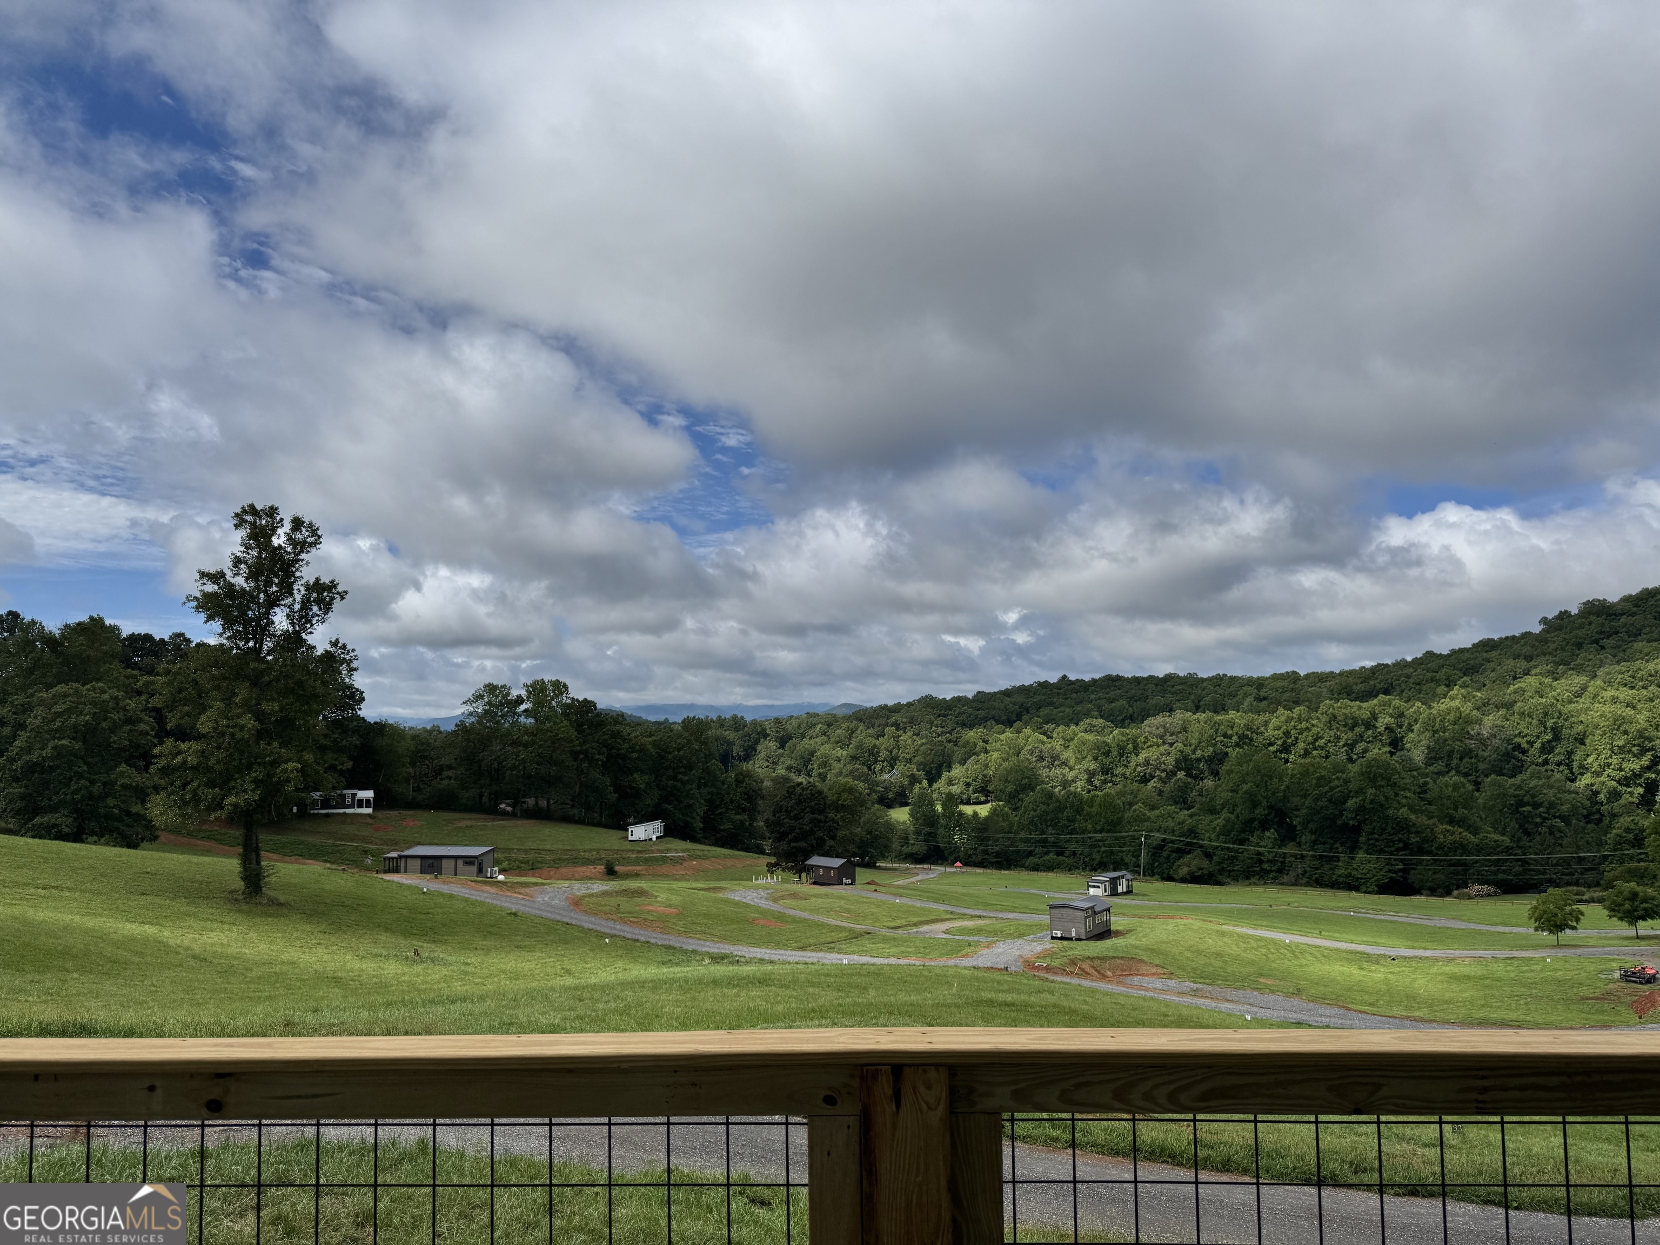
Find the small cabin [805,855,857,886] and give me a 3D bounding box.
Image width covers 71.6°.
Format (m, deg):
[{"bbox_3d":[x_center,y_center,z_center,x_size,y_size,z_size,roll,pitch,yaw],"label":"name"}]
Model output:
[{"bbox_3d":[0.099,38.036,176.000,6.300,3.750,3.800,-4,-7,42],"label":"small cabin"}]

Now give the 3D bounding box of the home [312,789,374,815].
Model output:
[{"bbox_3d":[-84.575,31.166,200.000,9.700,3.750,3.600,2,-5,-25],"label":"home"}]

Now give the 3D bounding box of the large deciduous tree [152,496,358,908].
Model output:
[{"bbox_3d":[-33.019,4.559,66.000,11.000,22.500,10.600,2,-5,-27],"label":"large deciduous tree"}]

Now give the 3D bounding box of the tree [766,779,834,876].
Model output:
[{"bbox_3d":[-4.561,33.234,184.000,11.200,15.600,11.000,0,-5,0],"label":"tree"}]

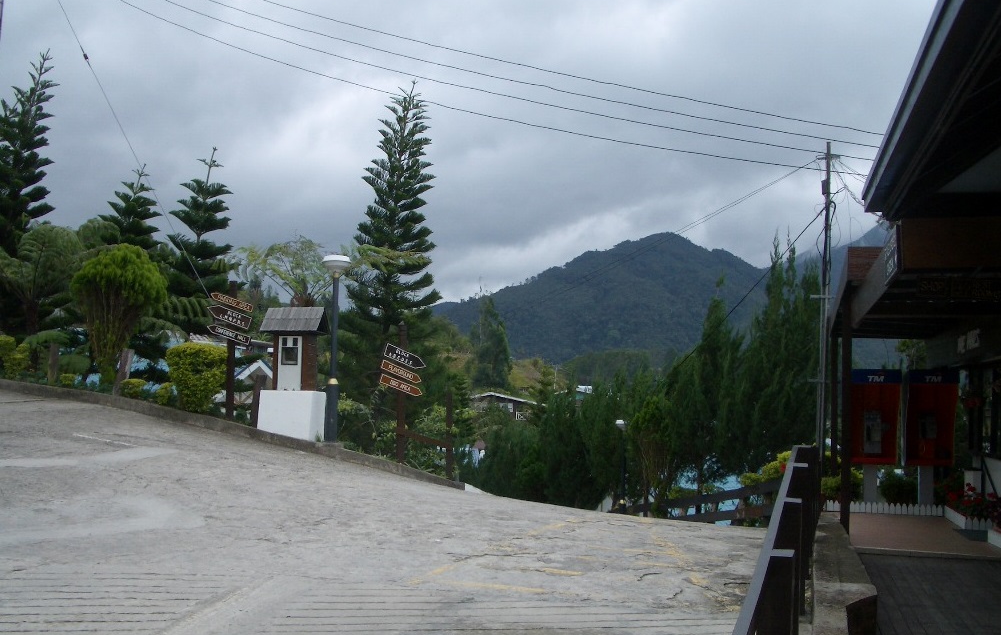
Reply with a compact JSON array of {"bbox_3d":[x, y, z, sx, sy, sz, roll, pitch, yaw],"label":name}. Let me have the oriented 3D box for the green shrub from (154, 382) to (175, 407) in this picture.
[{"bbox_3d":[-5.439,1.246,16.400,0.340,0.420,0.340,1,-2,0],"label":"green shrub"}]

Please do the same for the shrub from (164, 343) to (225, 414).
[{"bbox_3d":[-4.907,0.981,16.300,1.000,1.120,0.950,1,-2,0],"label":"shrub"}]

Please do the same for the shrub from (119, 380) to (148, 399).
[{"bbox_3d":[-6.066,1.195,16.700,0.470,0.350,0.440,1,-2,0],"label":"shrub"}]

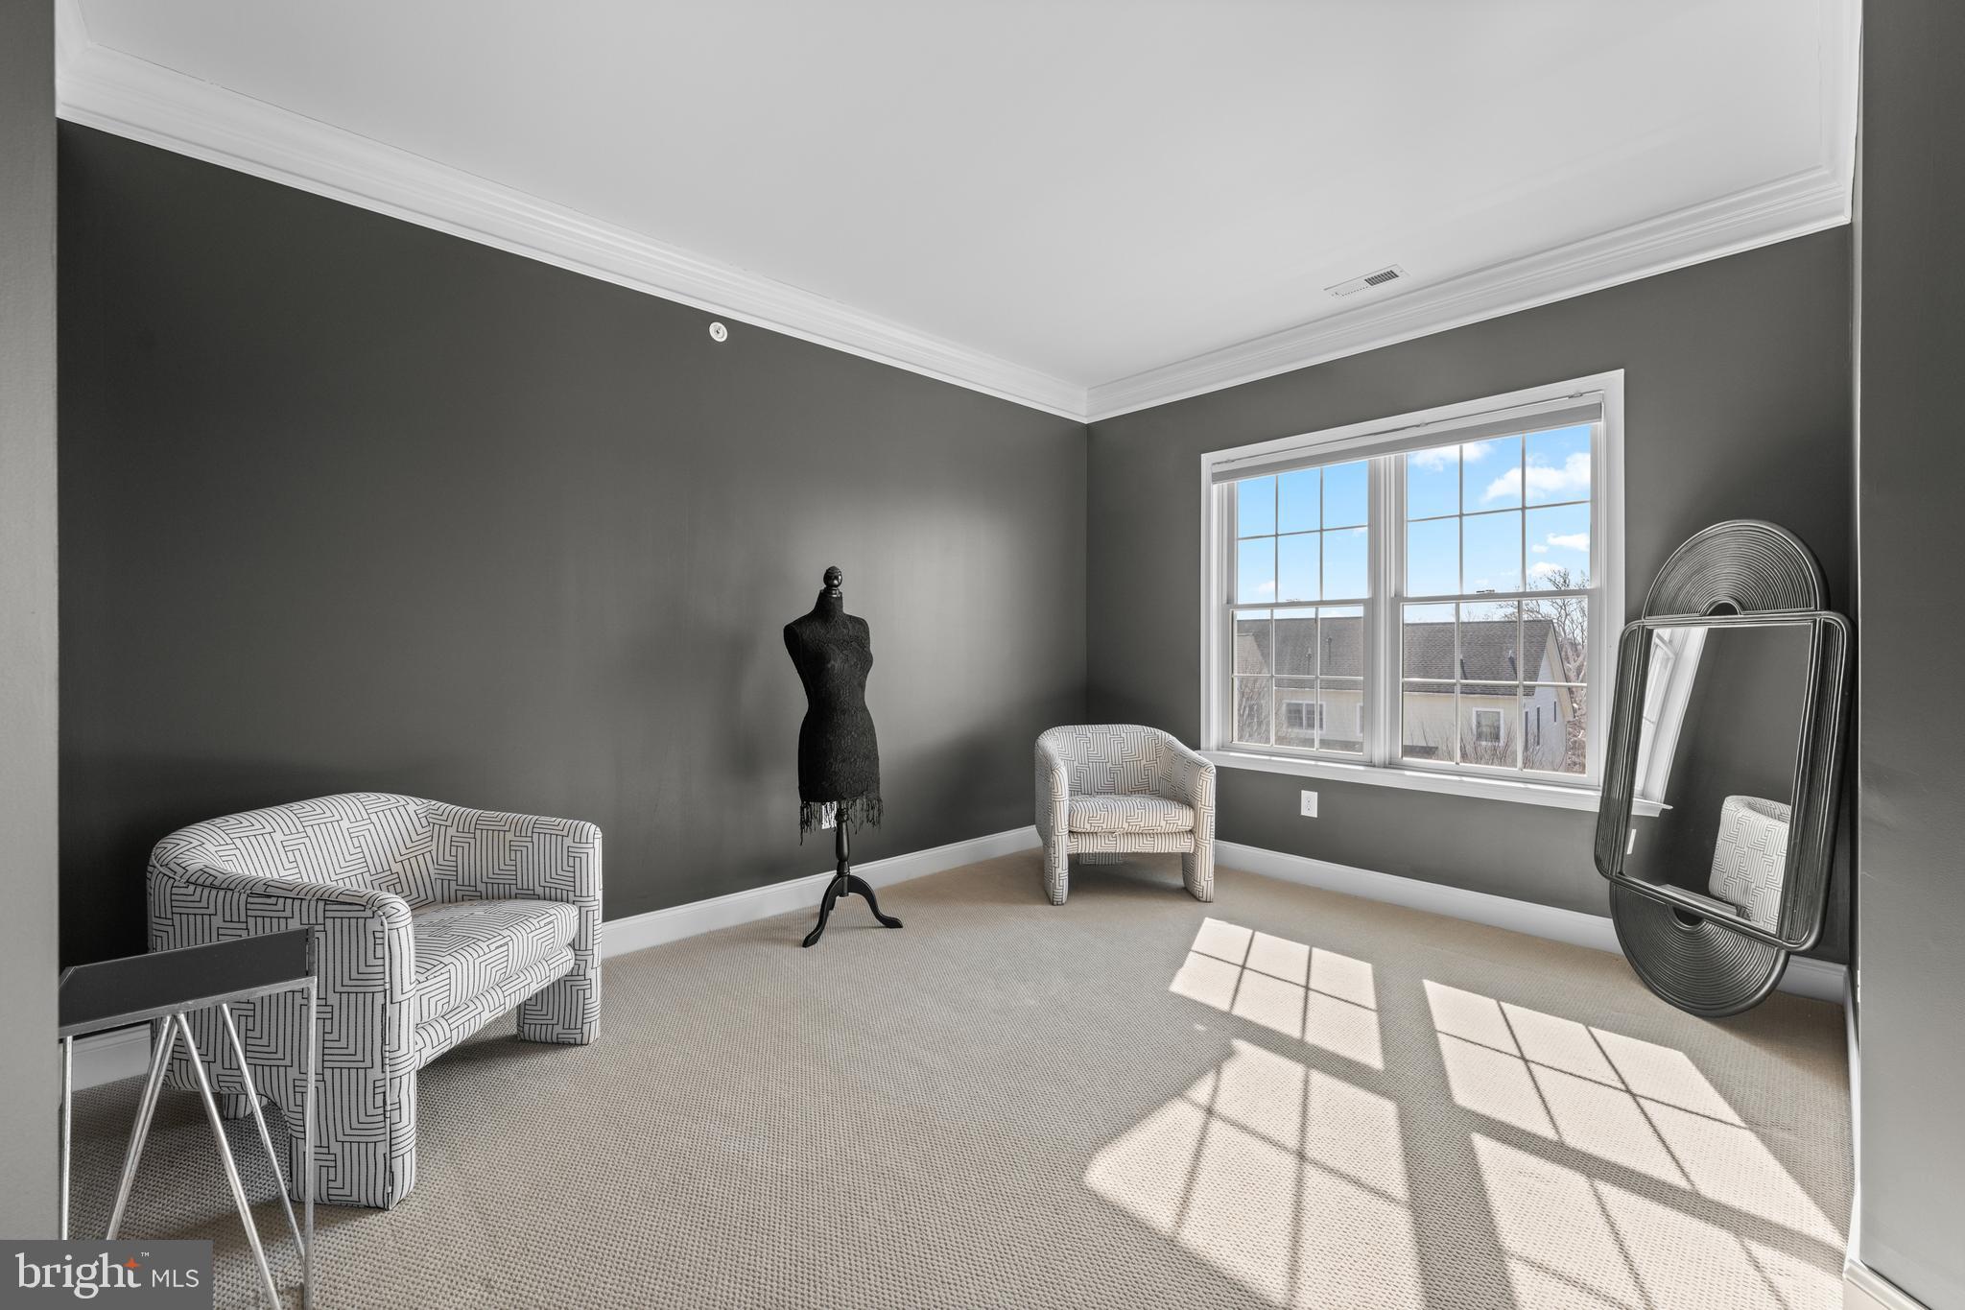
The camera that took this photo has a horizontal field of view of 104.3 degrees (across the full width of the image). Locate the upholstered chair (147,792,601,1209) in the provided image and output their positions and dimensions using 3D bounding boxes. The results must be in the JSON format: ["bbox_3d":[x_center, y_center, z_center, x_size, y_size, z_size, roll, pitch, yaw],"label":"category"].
[{"bbox_3d":[-1.538,0.765,1.947,0.736,0.736,0.742,0,1,7],"label":"upholstered chair"}]

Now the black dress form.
[{"bbox_3d":[-0.566,0.380,3.145,0.400,1.479,0.370,0,1,-42],"label":"black dress form"}]

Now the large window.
[{"bbox_3d":[1.804,-0.235,3.477,0.120,1.650,1.739,-1,1,-43],"label":"large window"}]

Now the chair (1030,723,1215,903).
[{"bbox_3d":[0.644,0.746,3.771,0.742,0.736,0.736,0,1,-5],"label":"chair"}]

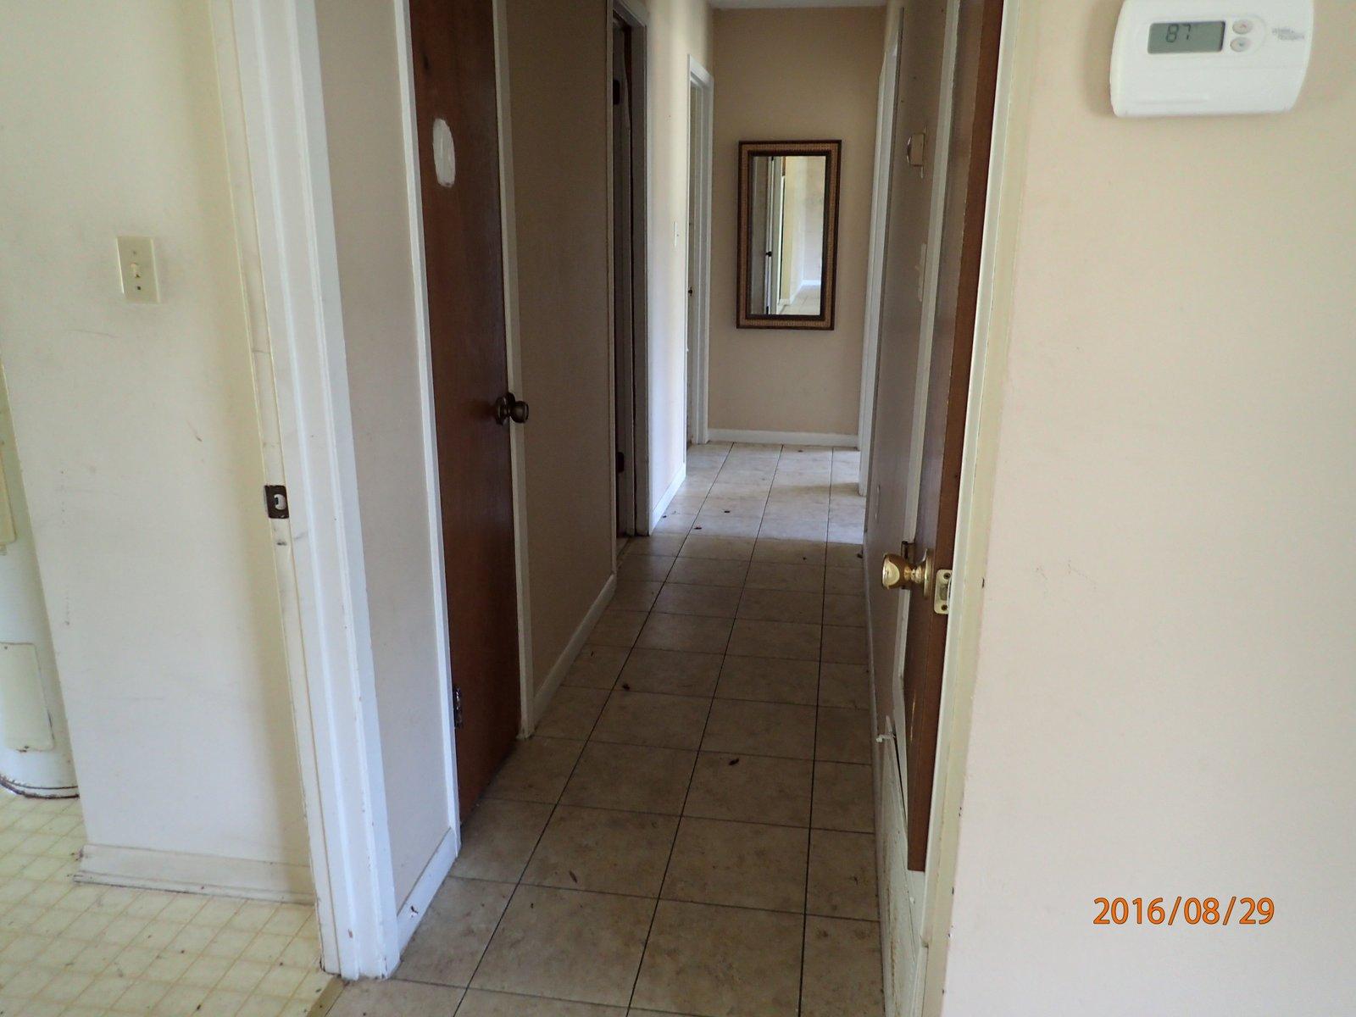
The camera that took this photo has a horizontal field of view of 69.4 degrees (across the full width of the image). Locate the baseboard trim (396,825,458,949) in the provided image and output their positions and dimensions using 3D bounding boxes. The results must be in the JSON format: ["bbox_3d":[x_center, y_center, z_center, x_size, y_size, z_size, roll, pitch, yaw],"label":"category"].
[{"bbox_3d":[-0.526,0.787,2.048,0.014,0.080,0.303,3,17,9],"label":"baseboard trim"}]

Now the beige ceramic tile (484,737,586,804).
[{"bbox_3d":[-0.365,0.679,2.549,0.193,0.010,0.300,3,17,9],"label":"beige ceramic tile"}]

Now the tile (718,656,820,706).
[{"bbox_3d":[0.284,0.536,3.046,0.305,0.010,0.299,3,17,9],"label":"tile"}]

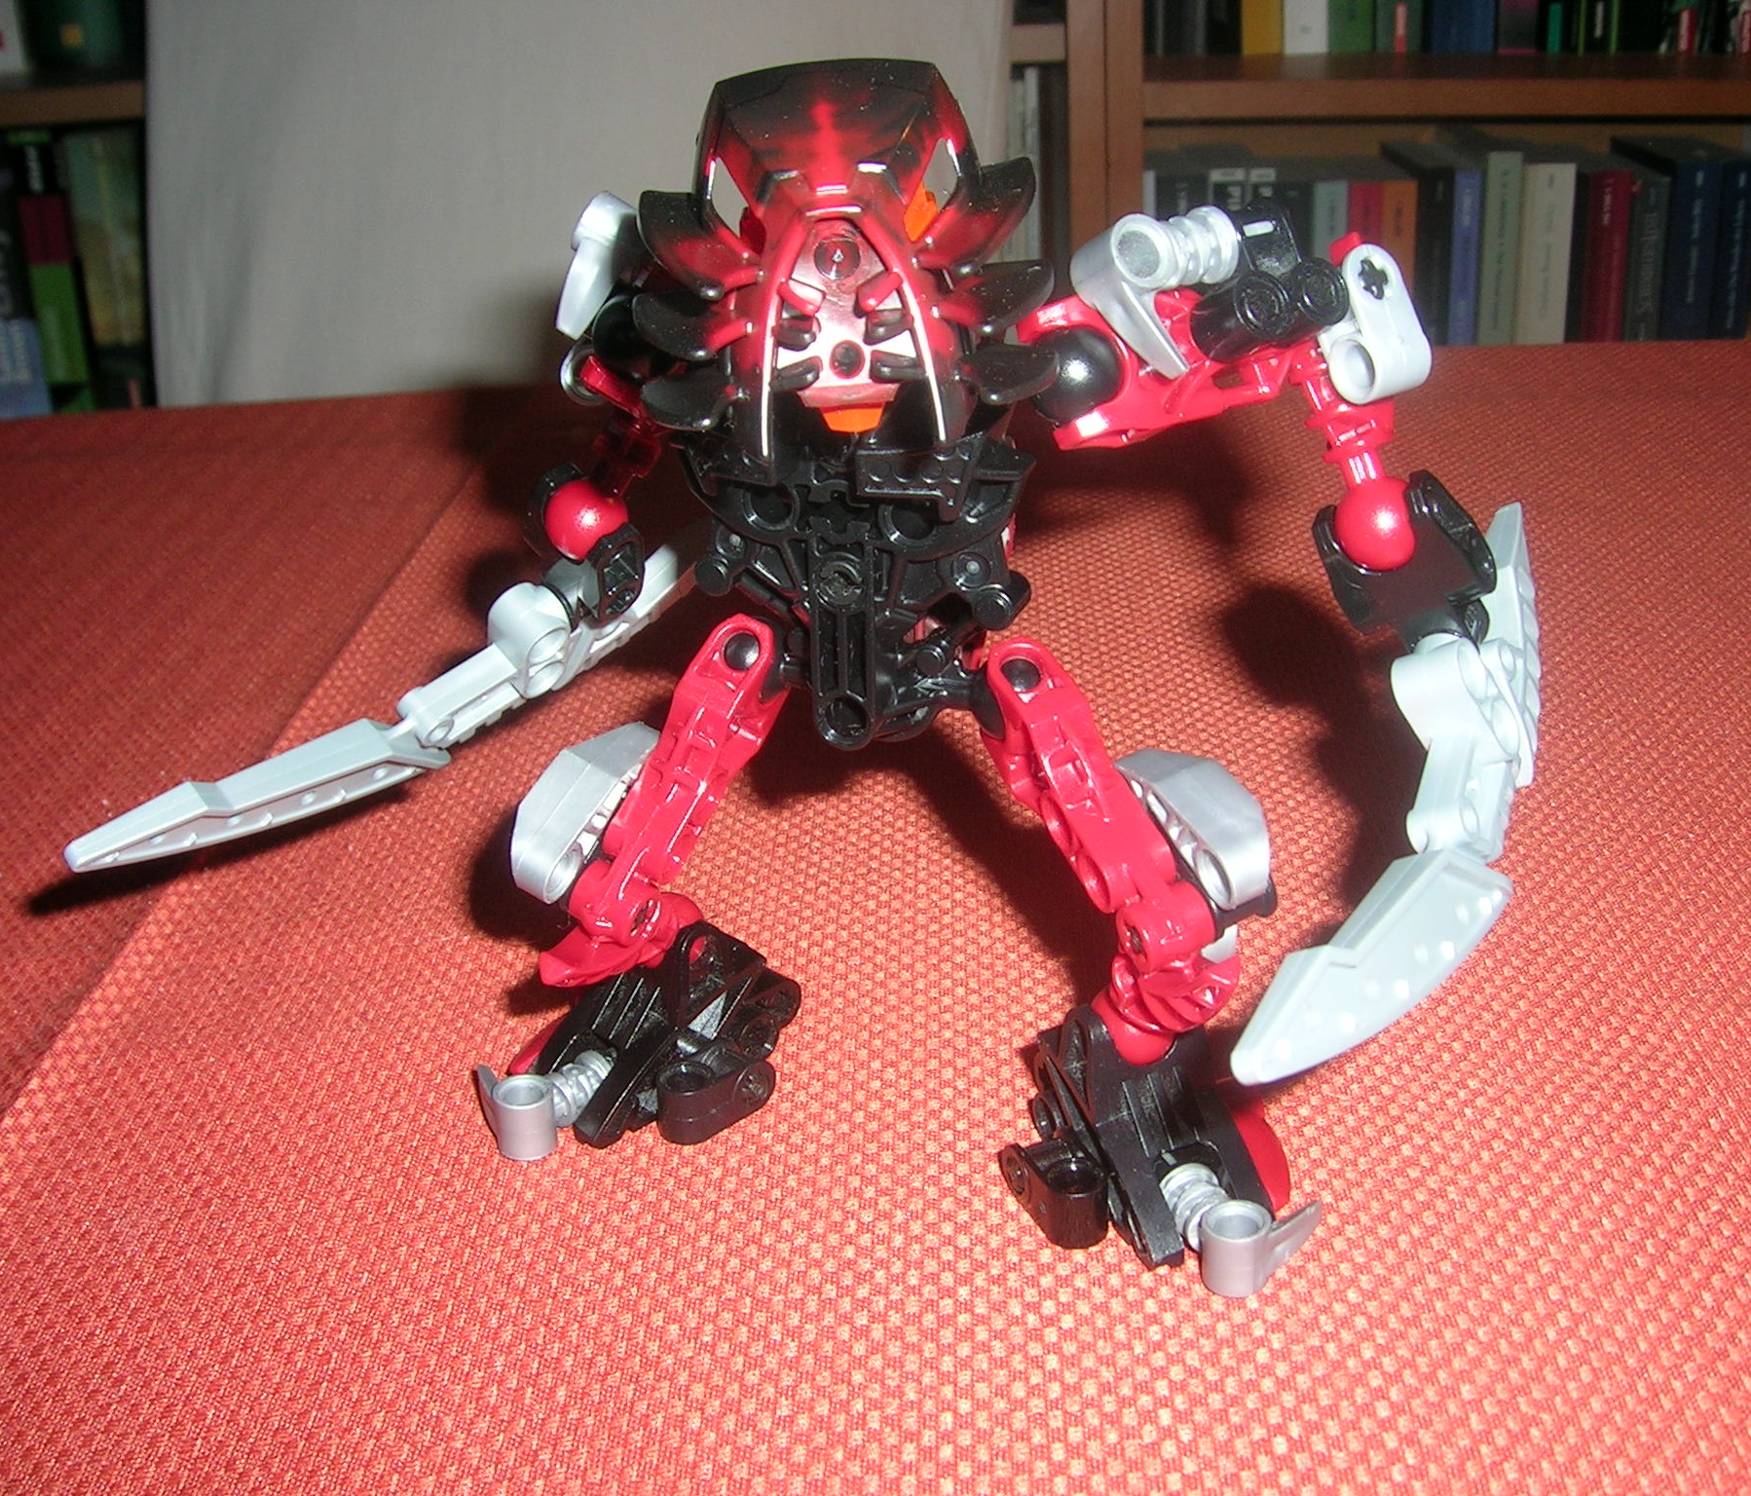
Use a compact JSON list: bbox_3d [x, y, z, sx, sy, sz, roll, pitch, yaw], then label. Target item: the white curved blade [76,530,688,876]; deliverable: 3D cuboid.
[{"bbox_3d":[-0.061,-0.004,0.265,0.091,0.024,0.011,-28,67,-5],"label":"white curved blade"}]

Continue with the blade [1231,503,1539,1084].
[{"bbox_3d":[0.059,0.008,0.217,0.011,0.024,0.091,-15,31,47],"label":"blade"}]

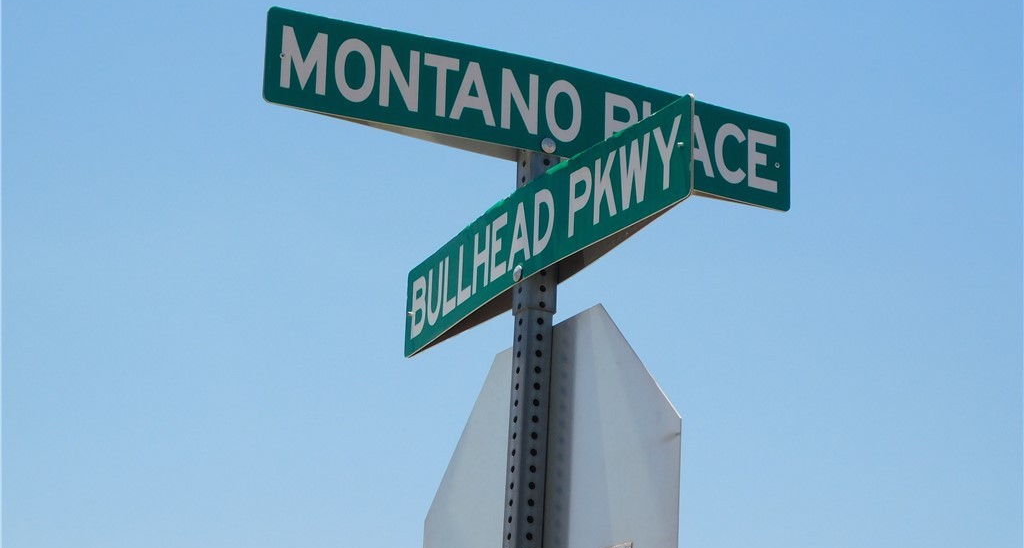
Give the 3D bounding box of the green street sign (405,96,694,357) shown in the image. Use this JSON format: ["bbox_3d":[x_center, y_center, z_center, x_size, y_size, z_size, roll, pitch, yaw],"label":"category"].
[{"bbox_3d":[0.036,-0.055,4.104,0.055,0.152,0.918,12,-21,-25],"label":"green street sign"}]

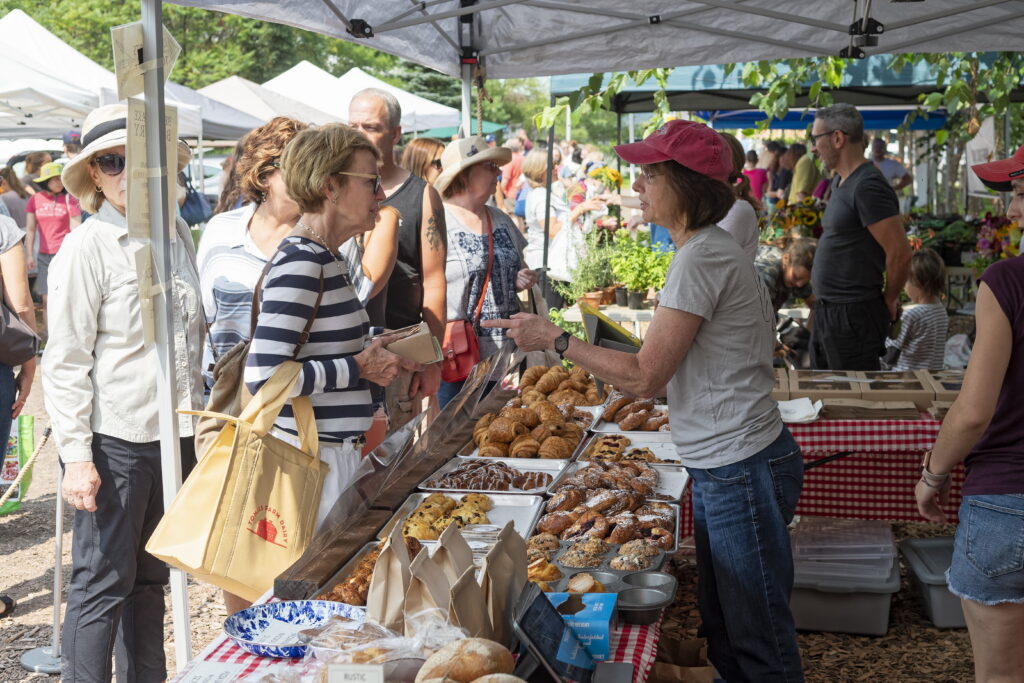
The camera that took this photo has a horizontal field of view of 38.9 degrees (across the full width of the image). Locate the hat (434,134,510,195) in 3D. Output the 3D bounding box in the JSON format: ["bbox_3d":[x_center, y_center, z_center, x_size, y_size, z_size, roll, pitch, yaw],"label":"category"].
[{"bbox_3d":[-0.148,-0.643,5.300,0.330,0.150,0.300,-19,2,17],"label":"hat"}]

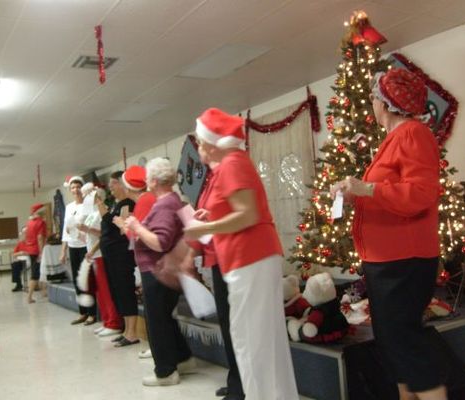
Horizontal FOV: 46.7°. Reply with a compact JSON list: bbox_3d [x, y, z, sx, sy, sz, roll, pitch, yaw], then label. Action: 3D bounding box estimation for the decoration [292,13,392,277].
[{"bbox_3d":[1.070,-0.307,4.081,1.380,2.269,1.380,-3,-3,-31],"label":"decoration"}]

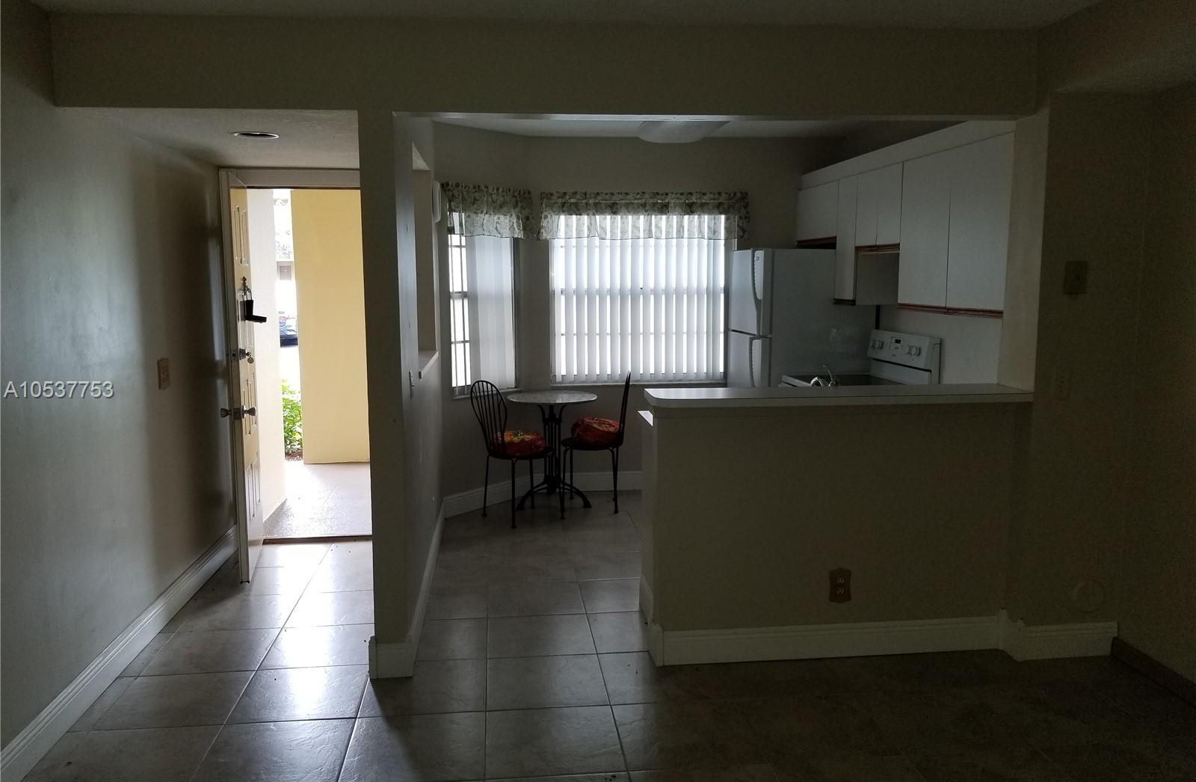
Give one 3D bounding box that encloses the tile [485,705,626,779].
[{"bbox_3d":[-0.151,1.182,3.038,0.450,0.010,0.450,-1,7,-7],"label":"tile"}]

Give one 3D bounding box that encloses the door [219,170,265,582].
[{"bbox_3d":[-1.879,-0.080,4.775,0.045,2.028,0.750,-2,7,-15],"label":"door"}]

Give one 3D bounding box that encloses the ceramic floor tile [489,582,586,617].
[{"bbox_3d":[-0.303,1.011,4.349,0.455,0.010,0.445,-1,7,-6],"label":"ceramic floor tile"}]

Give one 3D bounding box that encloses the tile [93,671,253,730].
[{"bbox_3d":[-1.549,1.143,3.322,0.450,0.010,0.450,-1,7,-7],"label":"tile"}]

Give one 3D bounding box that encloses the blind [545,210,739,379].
[{"bbox_3d":[0.328,-0.666,6.441,1.348,1.256,0.080,-1,7,-6],"label":"blind"}]

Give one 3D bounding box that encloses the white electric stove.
[{"bbox_3d":[1.534,0.262,5.438,0.694,1.193,0.765,-1,7,-7],"label":"white electric stove"}]

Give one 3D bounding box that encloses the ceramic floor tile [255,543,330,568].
[{"bbox_3d":[-1.755,0.926,5.030,0.432,0.010,0.437,-1,7,-6],"label":"ceramic floor tile"}]

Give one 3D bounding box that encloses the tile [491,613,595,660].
[{"bbox_3d":[-0.253,1.073,3.916,0.450,0.010,0.450,-1,7,-7],"label":"tile"}]

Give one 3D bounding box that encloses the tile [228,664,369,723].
[{"bbox_3d":[-1.100,1.138,3.374,0.450,0.010,0.450,-1,7,-7],"label":"tile"}]

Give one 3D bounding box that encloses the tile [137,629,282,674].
[{"bbox_3d":[-1.593,1.084,3.749,0.450,0.012,0.439,-1,8,-6],"label":"tile"}]

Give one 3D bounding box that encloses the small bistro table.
[{"bbox_3d":[-0.312,0.410,6.105,0.605,0.737,0.605,-1,7,-7],"label":"small bistro table"}]

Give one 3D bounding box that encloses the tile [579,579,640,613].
[{"bbox_3d":[0.063,1.004,4.390,0.282,0.010,0.445,-1,7,-6],"label":"tile"}]

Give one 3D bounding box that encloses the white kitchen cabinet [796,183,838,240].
[{"bbox_3d":[1.630,-1.196,6.068,0.320,0.375,0.781,-1,7,-6],"label":"white kitchen cabinet"}]

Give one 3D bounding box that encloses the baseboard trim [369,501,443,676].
[{"bbox_3d":[-0.924,0.895,4.590,0.167,0.136,2.341,-1,7,-7],"label":"baseboard trim"}]

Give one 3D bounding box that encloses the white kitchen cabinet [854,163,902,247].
[{"bbox_3d":[1.750,-1.036,5.135,0.316,0.452,0.605,-1,7,-7],"label":"white kitchen cabinet"}]

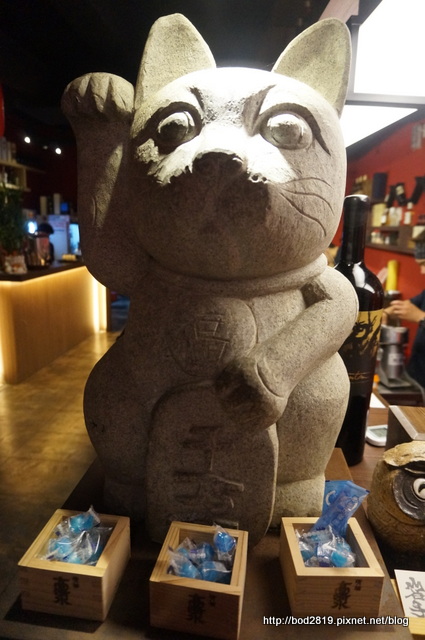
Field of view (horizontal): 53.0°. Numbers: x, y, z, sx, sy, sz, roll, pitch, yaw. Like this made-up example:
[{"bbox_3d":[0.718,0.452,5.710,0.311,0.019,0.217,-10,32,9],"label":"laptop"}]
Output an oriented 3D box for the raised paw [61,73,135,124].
[{"bbox_3d":[-0.120,-0.233,0.450,0.075,0.052,0.064,2,13,3],"label":"raised paw"}]

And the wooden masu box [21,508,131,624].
[{"bbox_3d":[-0.141,0.257,0.454,0.085,0.053,0.085,3,14,6],"label":"wooden masu box"}]

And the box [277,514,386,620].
[{"bbox_3d":[0.123,0.264,0.459,0.085,0.053,0.085,1,13,-1],"label":"box"}]

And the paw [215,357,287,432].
[{"bbox_3d":[0.043,0.085,0.485,0.080,0.080,0.072,3,14,6],"label":"paw"}]

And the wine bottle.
[{"bbox_3d":[0.226,0.026,0.733,0.119,0.455,0.119,6,14,17],"label":"wine bottle"}]

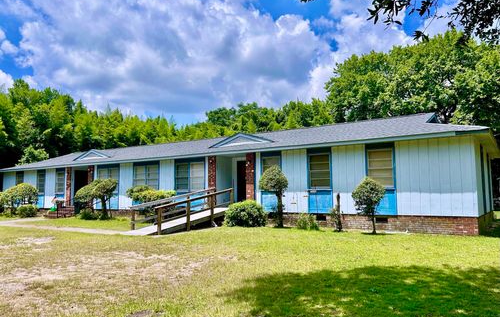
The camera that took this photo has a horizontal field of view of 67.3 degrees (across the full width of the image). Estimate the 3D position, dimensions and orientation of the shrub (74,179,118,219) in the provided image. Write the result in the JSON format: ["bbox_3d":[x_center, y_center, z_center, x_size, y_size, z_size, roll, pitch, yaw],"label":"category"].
[{"bbox_3d":[-8.024,2.143,19.628,2.000,2.000,1.450,-4,-6,32],"label":"shrub"}]

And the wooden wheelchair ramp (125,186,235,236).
[{"bbox_3d":[-2.388,1.865,14.207,1.400,1.520,4.750,-4,-6,32],"label":"wooden wheelchair ramp"}]

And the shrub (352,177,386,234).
[{"bbox_3d":[3.983,1.566,12.514,1.100,1.820,1.100,-4,-6,32],"label":"shrub"}]

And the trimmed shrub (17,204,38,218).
[{"bbox_3d":[-13.509,3.157,22.799,1.300,0.800,1.250,-4,-6,32],"label":"trimmed shrub"}]

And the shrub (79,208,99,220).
[{"bbox_3d":[-8.455,2.879,19.658,1.050,0.620,1.000,-4,-6,32],"label":"shrub"}]

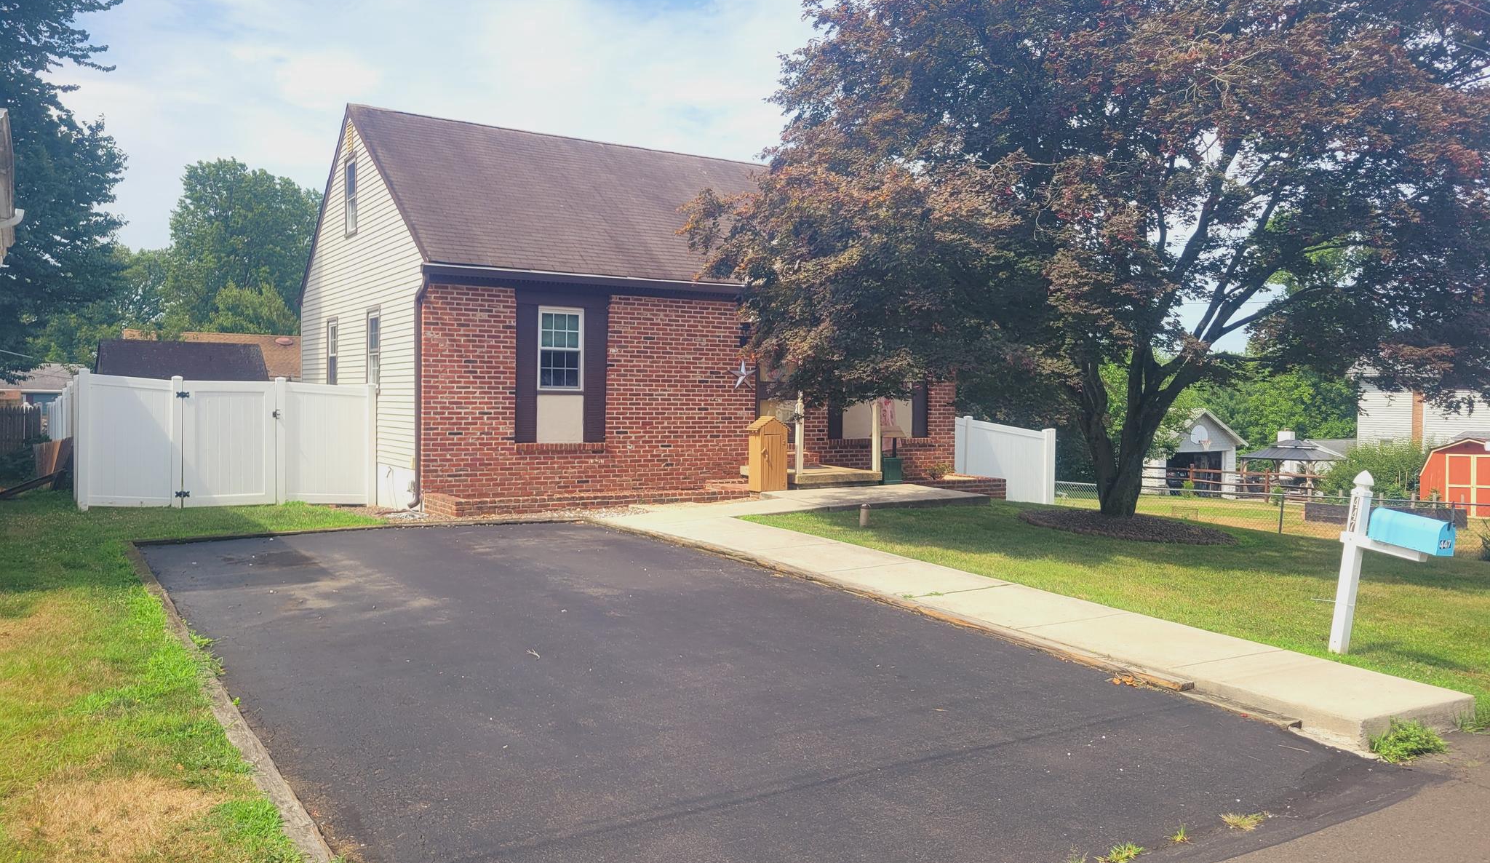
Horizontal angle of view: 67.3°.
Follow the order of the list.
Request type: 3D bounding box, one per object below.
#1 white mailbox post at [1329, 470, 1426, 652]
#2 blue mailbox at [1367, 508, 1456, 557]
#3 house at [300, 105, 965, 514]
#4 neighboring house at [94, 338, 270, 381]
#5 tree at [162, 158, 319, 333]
[{"bbox_3d":[4.420,0.964,7.793,0.104,1.337,0.592,1,8,-25],"label":"white mailbox post"},{"bbox_3d":[4.524,0.676,7.584,0.168,0.219,0.487,1,8,-25],"label":"blue mailbox"},{"bbox_3d":[-2.260,-2.205,20.867,9.919,6.374,8.557,0,2,-33],"label":"house"},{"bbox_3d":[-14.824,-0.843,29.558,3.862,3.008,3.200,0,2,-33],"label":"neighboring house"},{"bbox_3d":[-27.706,-7.721,62.214,9.600,14.940,9.600,0,2,-33],"label":"tree"}]

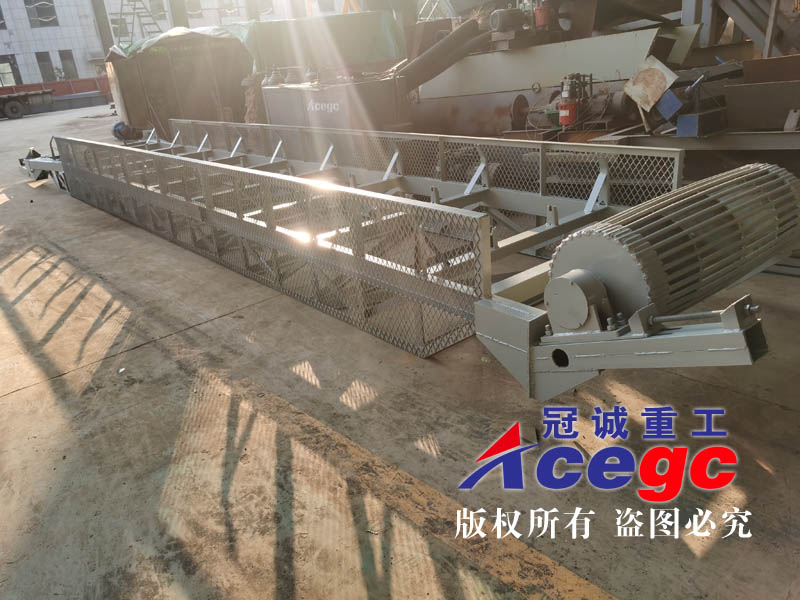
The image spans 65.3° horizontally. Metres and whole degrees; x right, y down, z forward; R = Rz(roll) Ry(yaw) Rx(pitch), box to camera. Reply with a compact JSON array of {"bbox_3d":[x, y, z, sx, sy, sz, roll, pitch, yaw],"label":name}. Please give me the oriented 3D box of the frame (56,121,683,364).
[{"bbox_3d":[-1.673,-1.277,6.831,1.803,0.930,8.829,-22,27,-34],"label":"frame"}]

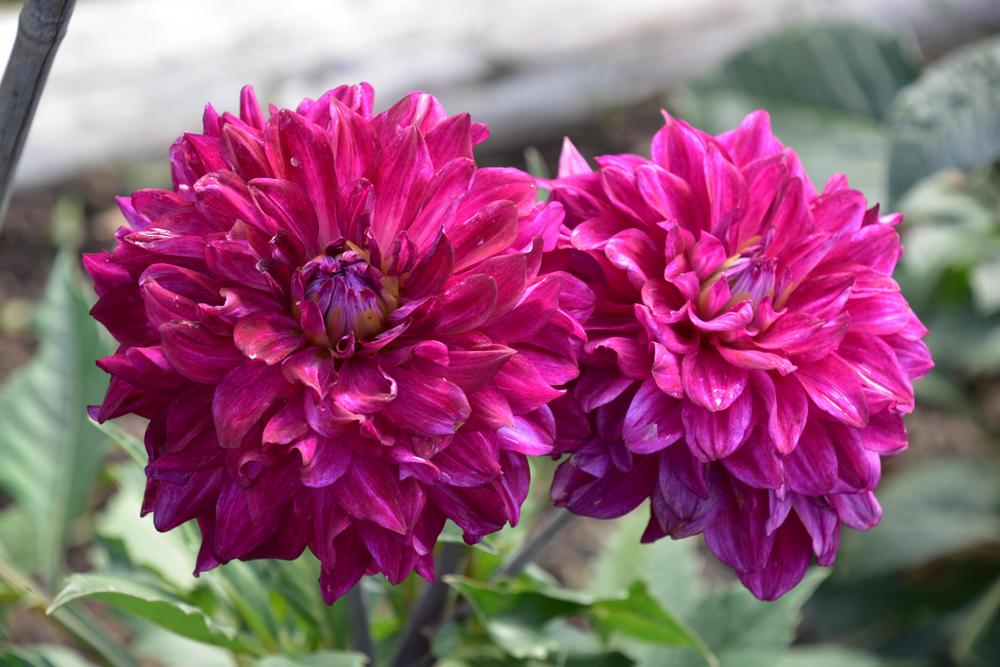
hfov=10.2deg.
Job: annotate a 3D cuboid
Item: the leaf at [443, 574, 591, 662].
[{"bbox_3d":[0.005,0.085,1.670,0.045,0.021,0.030,-14,22,-38],"label":"leaf"}]

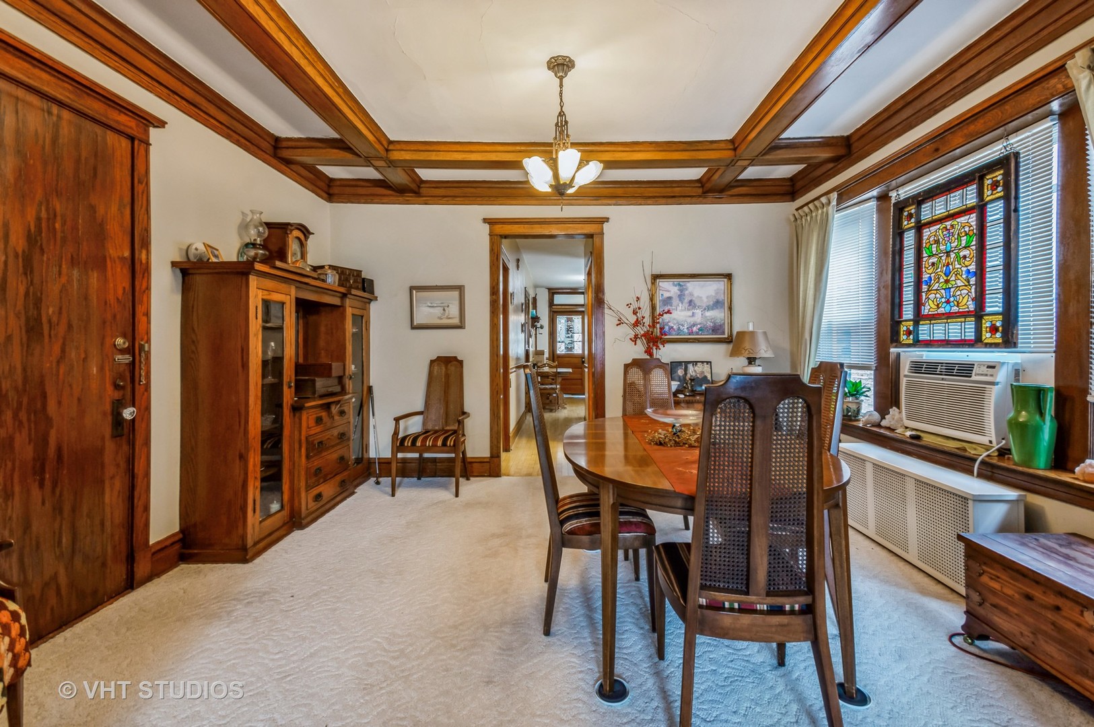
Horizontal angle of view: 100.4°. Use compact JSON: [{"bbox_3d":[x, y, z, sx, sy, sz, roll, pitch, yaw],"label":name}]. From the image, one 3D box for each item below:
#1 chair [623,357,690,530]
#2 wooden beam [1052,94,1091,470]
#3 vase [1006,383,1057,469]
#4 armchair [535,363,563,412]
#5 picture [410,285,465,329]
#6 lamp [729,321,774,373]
[{"bbox_3d":[0.670,0.520,2.735,0.480,1.100,0.560,0,1,1],"label":"chair"},{"bbox_3d":[2.365,-0.322,2.010,0.100,1.600,0.140,0,1,1],"label":"wooden beam"},{"bbox_3d":[2.140,0.278,2.003,0.155,0.350,0.165,0,2,2],"label":"vase"},{"bbox_3d":[0.042,0.420,8.333,0.480,0.890,0.500,0,2,2],"label":"armchair"},{"bbox_3d":[-0.975,-0.502,4.060,0.496,0.380,0.030,0,1,1],"label":"picture"},{"bbox_3d":[1.686,-0.049,3.760,0.335,0.580,0.335,0,2,2],"label":"lamp"}]

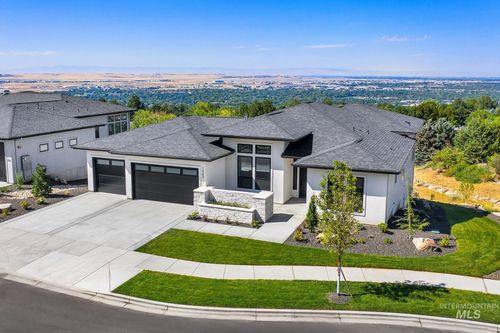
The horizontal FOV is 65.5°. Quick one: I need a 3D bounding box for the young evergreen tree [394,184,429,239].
[{"bbox_3d":[8.531,2.340,20.499,1.690,2.780,1.600,0,13,0],"label":"young evergreen tree"}]

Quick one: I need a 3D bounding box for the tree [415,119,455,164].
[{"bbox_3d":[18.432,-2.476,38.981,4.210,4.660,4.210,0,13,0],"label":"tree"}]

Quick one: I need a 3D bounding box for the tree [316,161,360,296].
[{"bbox_3d":[3.372,2.440,14.701,1.550,5.410,1.550,0,13,0],"label":"tree"}]

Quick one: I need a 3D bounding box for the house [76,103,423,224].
[{"bbox_3d":[1.363,-2.073,32.313,23.000,6.300,20.300,5,14,21],"label":"house"}]

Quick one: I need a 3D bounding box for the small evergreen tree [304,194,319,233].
[{"bbox_3d":[3.357,2.538,21.128,0.710,2.060,0.710,0,13,0],"label":"small evergreen tree"}]

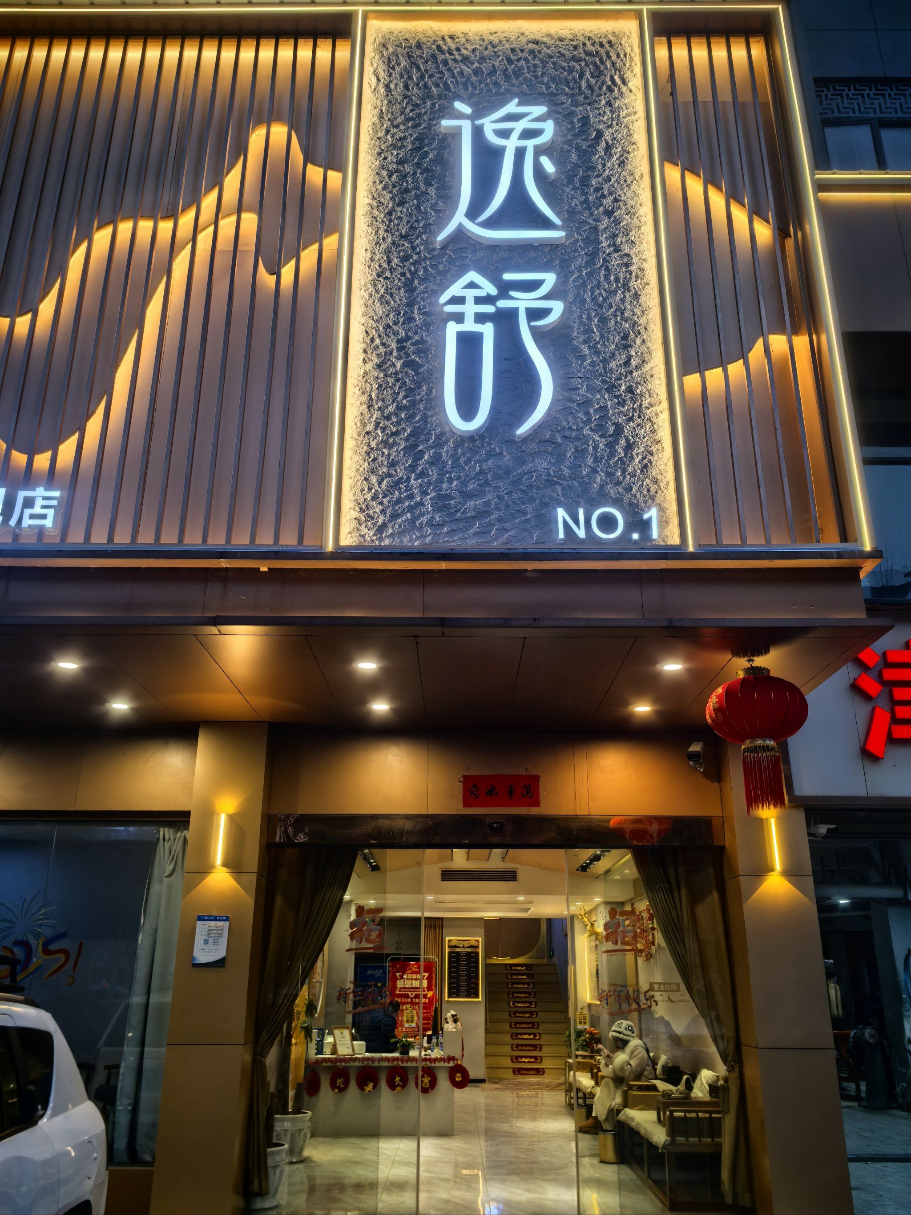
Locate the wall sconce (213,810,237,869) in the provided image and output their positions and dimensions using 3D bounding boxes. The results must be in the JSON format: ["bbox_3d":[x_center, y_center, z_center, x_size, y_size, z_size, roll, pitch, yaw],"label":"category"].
[{"bbox_3d":[-1.682,1.667,6.807,0.110,0.390,0.085,0,-20,0],"label":"wall sconce"}]

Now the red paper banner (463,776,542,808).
[{"bbox_3d":[0.351,1.403,7.221,0.579,0.242,0.010,0,-20,0],"label":"red paper banner"}]

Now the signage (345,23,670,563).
[{"bbox_3d":[0.320,-2.207,5.912,1.882,4.005,0.130,0,-20,0],"label":"signage"}]

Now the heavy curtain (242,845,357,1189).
[{"bbox_3d":[-1.118,2.912,6.921,0.709,2.389,0.180,0,-20,0],"label":"heavy curtain"}]

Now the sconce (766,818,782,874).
[{"bbox_3d":[2.285,1.696,6.790,0.110,0.382,0.085,0,-20,0],"label":"sconce"}]

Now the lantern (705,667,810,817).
[{"bbox_3d":[1.758,0.776,5.468,0.598,0.844,0.598,0,-20,0],"label":"lantern"}]

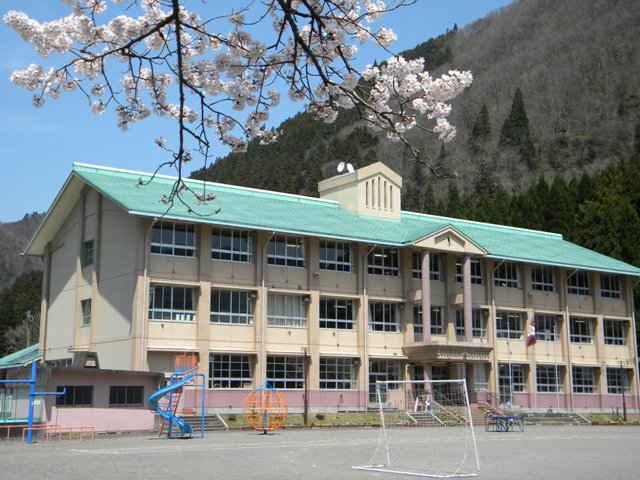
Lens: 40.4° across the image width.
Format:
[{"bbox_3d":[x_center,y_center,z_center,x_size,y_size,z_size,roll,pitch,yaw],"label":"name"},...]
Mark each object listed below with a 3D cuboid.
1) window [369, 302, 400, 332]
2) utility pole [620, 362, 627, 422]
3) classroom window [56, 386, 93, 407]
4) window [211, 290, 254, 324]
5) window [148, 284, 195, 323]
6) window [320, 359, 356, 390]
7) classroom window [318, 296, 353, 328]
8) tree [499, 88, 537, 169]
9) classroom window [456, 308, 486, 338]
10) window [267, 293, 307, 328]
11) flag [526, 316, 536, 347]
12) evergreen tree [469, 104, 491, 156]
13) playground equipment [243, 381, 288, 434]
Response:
[{"bbox_3d":[4.416,5.291,59.451,3.000,2.050,0.150,7,-13,-30],"label":"window"},{"bbox_3d":[22.604,11.306,64.701,0.300,4.394,0.300,7,-13,-30],"label":"utility pole"},{"bbox_3d":[-12.632,8.054,44.798,1.937,1.040,0.180,7,-13,-31],"label":"classroom window"},{"bbox_3d":[-5.579,4.199,54.371,3.105,2.151,0.200,7,-13,-31],"label":"window"},{"bbox_3d":[-8.767,3.725,51.647,3.000,2.050,0.150,7,-13,-30],"label":"window"},{"bbox_3d":[1.112,8.731,56.744,3.000,2.050,0.150,7,-13,-30],"label":"window"},{"bbox_3d":[1.120,4.899,57.500,3.000,2.050,0.150,7,-13,-30],"label":"classroom window"},{"bbox_3d":[47.727,-26.824,210.000,9.183,18.348,9.183,-3,-11,13],"label":"tree"},{"bbox_3d":[10.876,6.059,63.276,3.000,2.050,0.150,7,-13,-30],"label":"classroom window"},{"bbox_3d":[-2.176,4.508,55.549,3.000,2.050,0.150,7,-13,-30],"label":"window"},{"bbox_3d":[15.340,6.615,62.937,0.650,2.150,0.300,-3,-11,13],"label":"flag"},{"bbox_3d":[41.427,-28.352,225.000,5.437,12.620,5.437,-2,-11,11],"label":"evergreen tree"},{"bbox_3d":[-2.514,7.745,40.300,2.031,2.461,2.031,1,-11,-3],"label":"playground equipment"}]

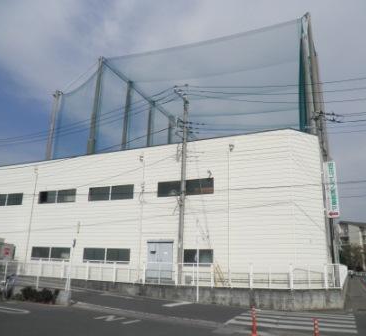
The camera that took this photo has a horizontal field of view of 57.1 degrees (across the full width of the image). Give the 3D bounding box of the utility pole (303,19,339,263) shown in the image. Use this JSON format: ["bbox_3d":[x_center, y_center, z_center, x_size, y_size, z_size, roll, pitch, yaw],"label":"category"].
[{"bbox_3d":[7.903,-2.029,19.410,0.600,16.407,0.600,-5,-16,25],"label":"utility pole"}]

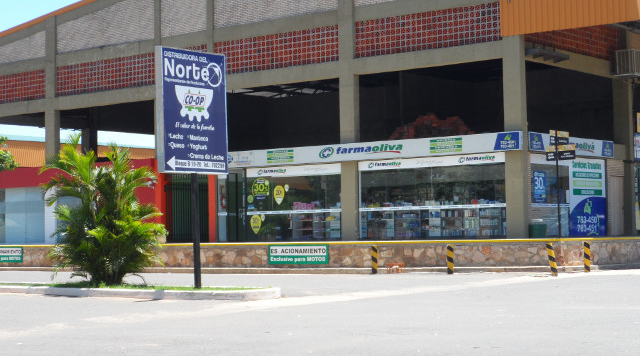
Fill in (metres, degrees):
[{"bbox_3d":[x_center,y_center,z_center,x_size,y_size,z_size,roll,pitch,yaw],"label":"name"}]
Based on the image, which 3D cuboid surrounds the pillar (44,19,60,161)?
[{"bbox_3d":[-11.104,-1.942,56.382,0.650,9.660,0.300,-3,-4,39],"label":"pillar"}]

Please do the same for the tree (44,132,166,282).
[{"bbox_3d":[-4.812,0.700,30.000,2.750,3.300,2.600,0,-3,-9],"label":"tree"}]

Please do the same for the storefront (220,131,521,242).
[{"bbox_3d":[1.464,0.498,46.155,13.000,3.350,1.000,-3,-4,39],"label":"storefront"}]

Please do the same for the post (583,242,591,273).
[{"bbox_3d":[7.040,2.094,35.600,0.160,0.800,0.160,-3,-4,39],"label":"post"}]

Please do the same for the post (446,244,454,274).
[{"bbox_3d":[3.644,2.270,37.600,0.160,0.820,0.160,-3,-4,39],"label":"post"}]

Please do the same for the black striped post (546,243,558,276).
[{"bbox_3d":[6.069,2.131,35.200,0.160,0.870,0.160,-11,-4,39],"label":"black striped post"}]

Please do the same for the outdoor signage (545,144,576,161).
[{"bbox_3d":[6.767,-0.708,37.900,0.940,0.440,0.060,-3,-4,39],"label":"outdoor signage"}]

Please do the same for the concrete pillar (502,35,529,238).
[{"bbox_3d":[6.114,-1.270,42.122,0.650,6.350,0.320,-3,-4,39],"label":"concrete pillar"}]

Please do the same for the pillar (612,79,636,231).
[{"bbox_3d":[10.730,-0.700,47.642,0.600,5.650,0.350,-3,-4,39],"label":"pillar"}]

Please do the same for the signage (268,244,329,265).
[{"bbox_3d":[-0.666,2.469,43.450,2.520,0.630,0.050,-3,-4,39],"label":"signage"}]

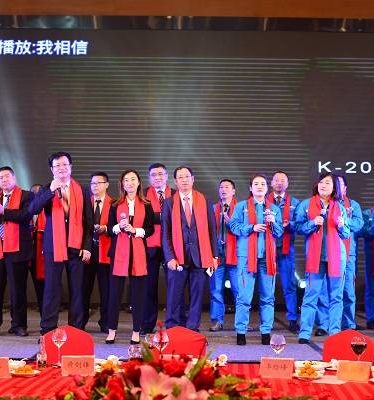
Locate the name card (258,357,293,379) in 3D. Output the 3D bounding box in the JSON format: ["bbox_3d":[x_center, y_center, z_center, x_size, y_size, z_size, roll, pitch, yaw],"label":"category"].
[{"bbox_3d":[0.498,0.932,4.633,0.187,0.108,0.085,-1,-3,17],"label":"name card"}]

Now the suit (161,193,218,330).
[{"bbox_3d":[0.031,0.641,8.550,0.570,1.430,0.310,0,-3,-3],"label":"suit"}]

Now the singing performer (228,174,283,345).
[{"bbox_3d":[0.653,0.560,7.947,0.490,1.620,0.360,1,-3,-3],"label":"singing performer"}]

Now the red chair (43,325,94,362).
[{"bbox_3d":[-0.776,1.319,5.411,0.440,0.950,0.540,1,-3,-8],"label":"red chair"}]

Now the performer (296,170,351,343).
[{"bbox_3d":[1.313,0.567,8.077,0.500,1.630,0.400,0,-3,6],"label":"performer"}]

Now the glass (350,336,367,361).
[{"bbox_3d":[0.962,0.878,4.660,0.090,0.225,0.090,0,-3,0],"label":"glass"}]

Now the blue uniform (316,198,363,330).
[{"bbox_3d":[1.660,0.688,9.013,0.500,1.420,0.360,0,-3,14],"label":"blue uniform"}]

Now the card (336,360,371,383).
[{"bbox_3d":[0.971,1.000,4.860,0.195,0.115,0.080,-1,-4,17],"label":"card"}]

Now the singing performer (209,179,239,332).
[{"bbox_3d":[0.485,0.612,9.300,0.500,1.700,0.380,0,-3,3],"label":"singing performer"}]

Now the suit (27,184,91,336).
[{"bbox_3d":[-1.230,0.588,8.100,0.600,1.500,0.400,1,-3,-3],"label":"suit"}]

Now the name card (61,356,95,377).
[{"bbox_3d":[-0.603,0.921,4.630,0.190,0.108,0.080,1,-3,-6],"label":"name card"}]

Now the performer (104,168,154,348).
[{"bbox_3d":[-0.555,0.550,8.040,0.460,1.660,0.340,0,-3,0],"label":"performer"}]

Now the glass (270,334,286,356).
[{"bbox_3d":[0.515,0.878,4.747,0.092,0.228,0.092,0,-3,0],"label":"glass"}]

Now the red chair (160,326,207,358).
[{"bbox_3d":[-0.030,1.330,5.459,0.440,0.950,0.540,0,-3,0],"label":"red chair"}]

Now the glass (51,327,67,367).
[{"bbox_3d":[-0.758,0.881,4.957,0.092,0.232,0.092,0,-3,0],"label":"glass"}]

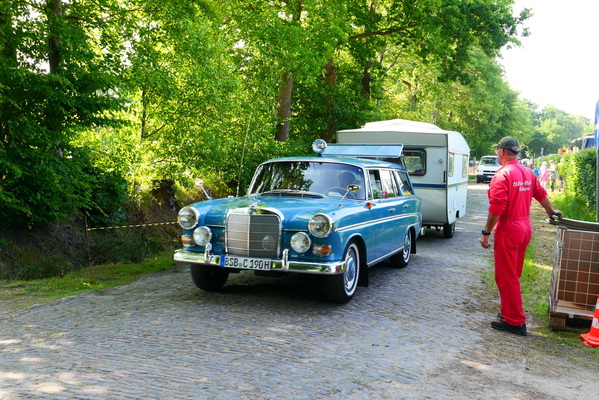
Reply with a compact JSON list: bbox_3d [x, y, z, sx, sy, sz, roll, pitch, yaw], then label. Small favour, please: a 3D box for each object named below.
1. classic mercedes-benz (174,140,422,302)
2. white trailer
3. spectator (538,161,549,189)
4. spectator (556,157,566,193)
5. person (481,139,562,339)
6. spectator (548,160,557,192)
[{"bbox_3d":[0.288,0.142,8.469,1.800,1.600,4.720,2,3,21],"label":"classic mercedes-benz"},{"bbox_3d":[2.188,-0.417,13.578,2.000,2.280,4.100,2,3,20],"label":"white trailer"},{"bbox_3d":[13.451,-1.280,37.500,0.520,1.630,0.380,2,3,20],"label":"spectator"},{"bbox_3d":[14.088,-1.328,36.700,0.500,1.760,0.400,0,3,-11],"label":"spectator"},{"bbox_3d":[1.922,0.305,5.950,0.620,1.710,0.460,-1,3,-34],"label":"person"},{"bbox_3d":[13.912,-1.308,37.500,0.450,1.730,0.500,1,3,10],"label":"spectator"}]

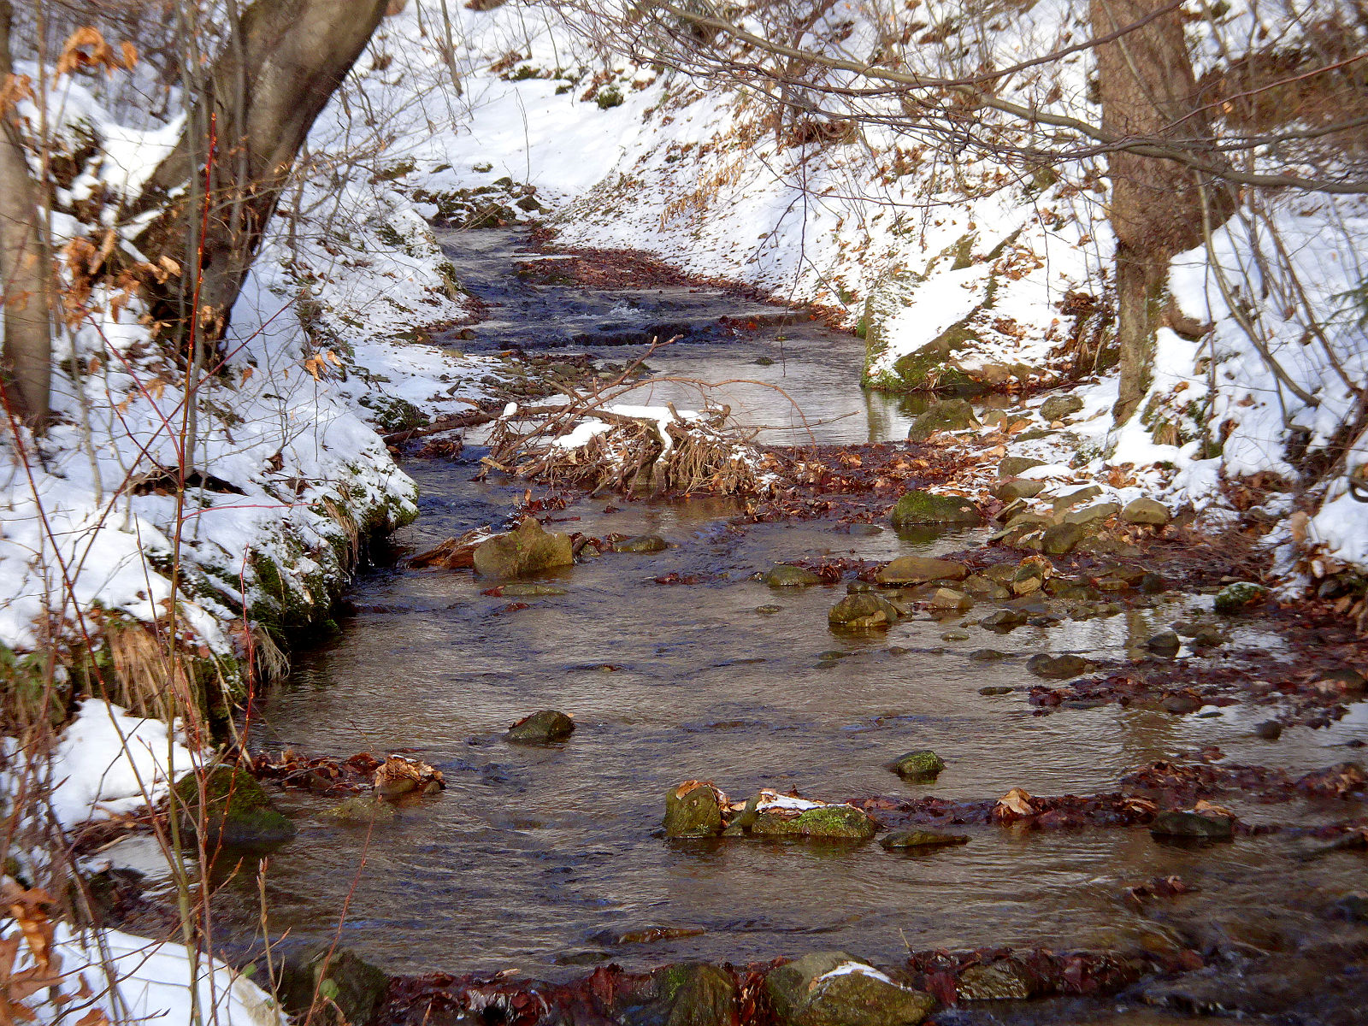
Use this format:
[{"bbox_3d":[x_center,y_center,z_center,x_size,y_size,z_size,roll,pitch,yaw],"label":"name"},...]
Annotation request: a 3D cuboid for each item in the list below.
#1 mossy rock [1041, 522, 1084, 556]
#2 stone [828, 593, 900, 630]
[{"bbox_3d":[1.593,0.110,17.450,0.180,0.135,0.160,0,5,0],"label":"mossy rock"},{"bbox_3d":[0.701,0.386,16.099,0.275,0.148,0.221,0,6,0],"label":"stone"}]

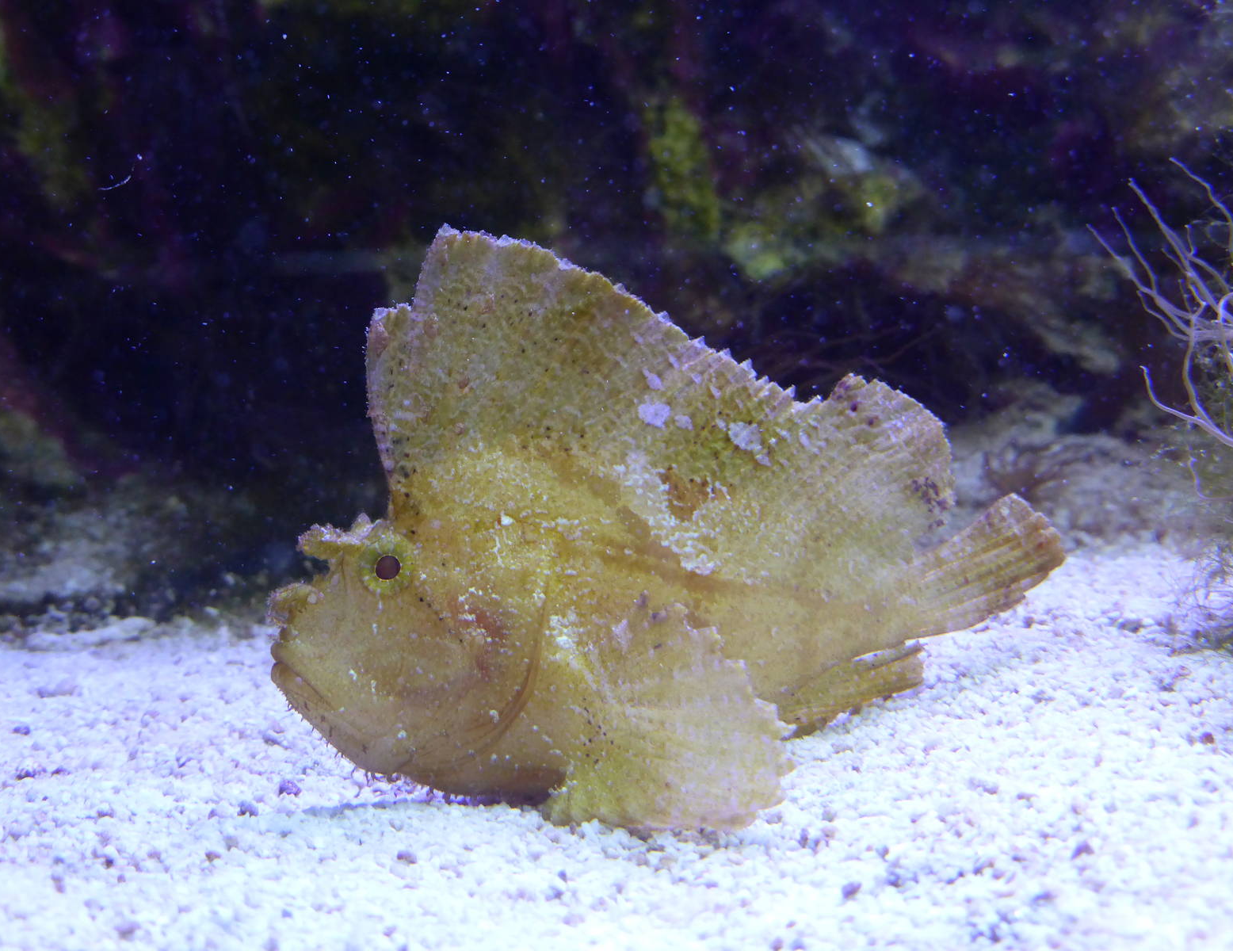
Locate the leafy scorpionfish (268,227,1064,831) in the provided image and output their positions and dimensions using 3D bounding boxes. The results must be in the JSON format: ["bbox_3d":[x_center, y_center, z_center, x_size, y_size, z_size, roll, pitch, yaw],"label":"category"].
[{"bbox_3d":[0.010,0.004,0.236,0.100,0.065,0.035,-3,9,-23],"label":"leafy scorpionfish"}]

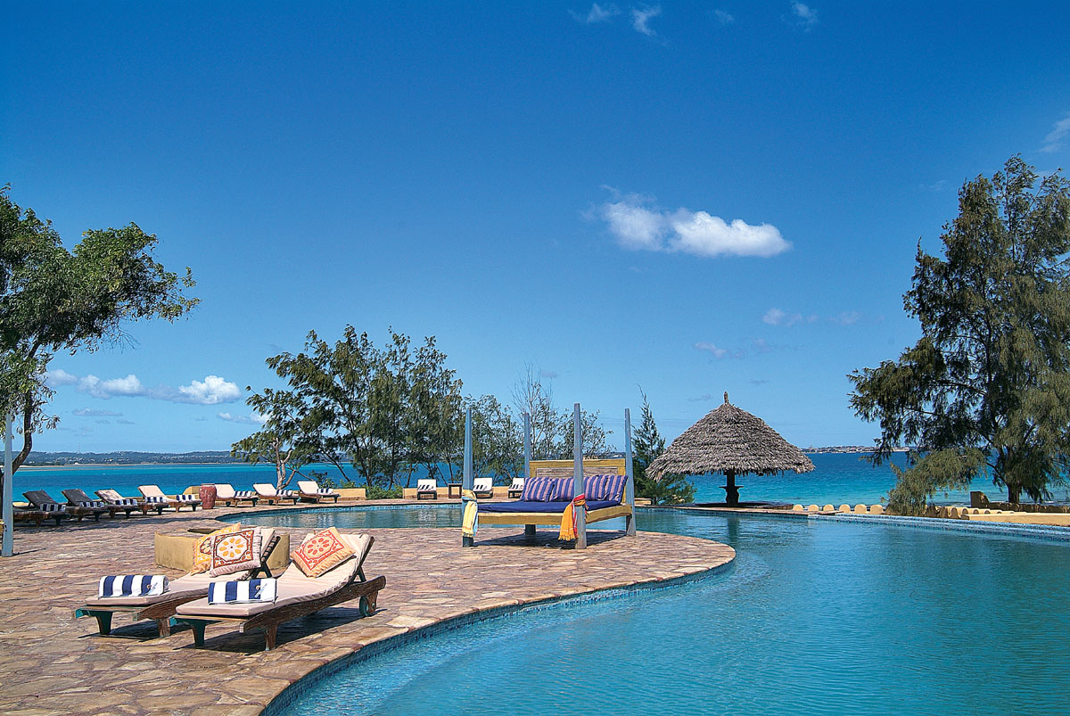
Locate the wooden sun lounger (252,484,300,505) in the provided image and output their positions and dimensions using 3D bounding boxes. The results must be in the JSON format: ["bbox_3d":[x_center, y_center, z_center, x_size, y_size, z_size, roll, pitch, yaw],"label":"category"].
[{"bbox_3d":[-8.307,4.375,28.762,0.665,0.714,2.100,5,-9,-44],"label":"wooden sun lounger"}]

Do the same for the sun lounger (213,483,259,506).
[{"bbox_3d":[-9.625,4.400,28.645,0.653,0.696,2.158,5,-9,-44],"label":"sun lounger"}]

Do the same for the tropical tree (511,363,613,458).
[{"bbox_3d":[1.046,2.766,35.500,3.921,5.177,3.800,-1,-6,0],"label":"tropical tree"}]

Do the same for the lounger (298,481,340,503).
[{"bbox_3d":[-7.314,4.521,30.087,0.653,0.696,2.158,4,-8,-37],"label":"lounger"}]

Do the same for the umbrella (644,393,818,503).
[{"bbox_3d":[5.394,2.449,24.791,4.620,3.220,4.620,-2,-6,12],"label":"umbrella"}]

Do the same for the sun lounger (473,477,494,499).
[{"bbox_3d":[-1.757,4.567,31.457,0.665,0.714,2.100,-1,-6,-1],"label":"sun lounger"}]

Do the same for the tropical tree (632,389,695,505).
[{"bbox_3d":[3.658,2.518,25.914,1.778,3.388,1.778,-2,-6,8],"label":"tropical tree"}]

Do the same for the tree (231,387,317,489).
[{"bbox_3d":[-10.226,3.269,35.000,3.323,4.230,3.300,-1,-6,0],"label":"tree"}]

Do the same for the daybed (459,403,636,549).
[{"bbox_3d":[0.282,1.956,14.962,2.098,2.200,2.357,-4,-7,26],"label":"daybed"}]

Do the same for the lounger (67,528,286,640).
[{"bbox_3d":[-3.076,1.986,7.988,0.665,0.714,2.100,-3,-7,19],"label":"lounger"}]

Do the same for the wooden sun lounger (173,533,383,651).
[{"bbox_3d":[-2.070,1.947,7.555,0.653,0.696,2.158,-3,-7,17],"label":"wooden sun lounger"}]

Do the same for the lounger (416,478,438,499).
[{"bbox_3d":[-3.727,4.552,31.036,0.665,0.714,2.100,0,-6,-6],"label":"lounger"}]

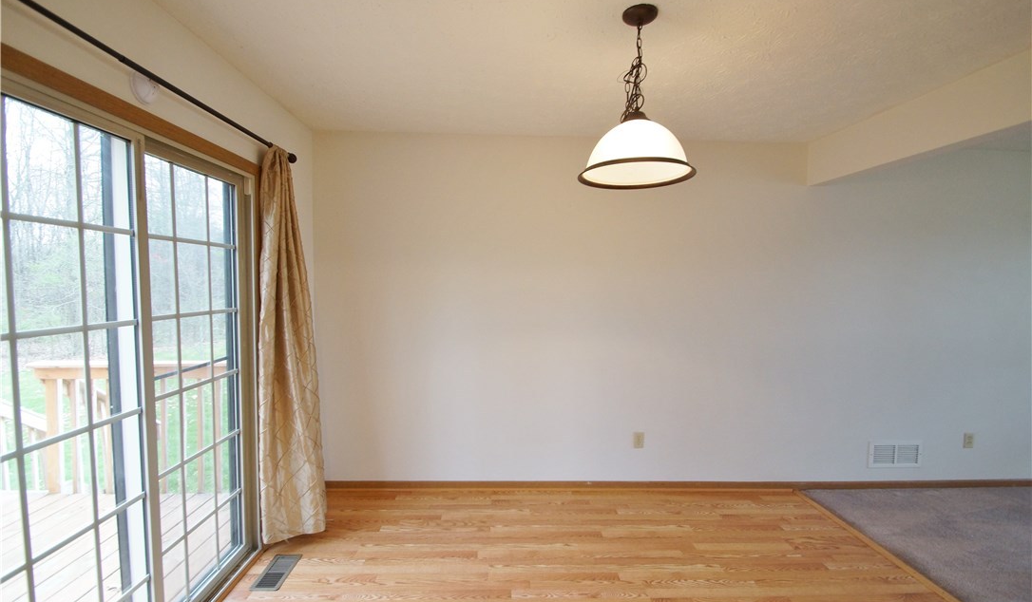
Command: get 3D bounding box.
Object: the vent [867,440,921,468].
[{"bbox_3d":[2.750,1.118,3.107,0.395,0.195,0.020,1,3,-3],"label":"vent"}]

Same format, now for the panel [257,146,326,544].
[{"bbox_3d":[-1.204,0.266,2.331,0.240,2.120,0.340,1,3,-3],"label":"panel"}]

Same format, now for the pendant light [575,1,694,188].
[{"bbox_3d":[0.444,-0.741,1.566,0.416,0.590,0.416,1,3,-3],"label":"pendant light"}]

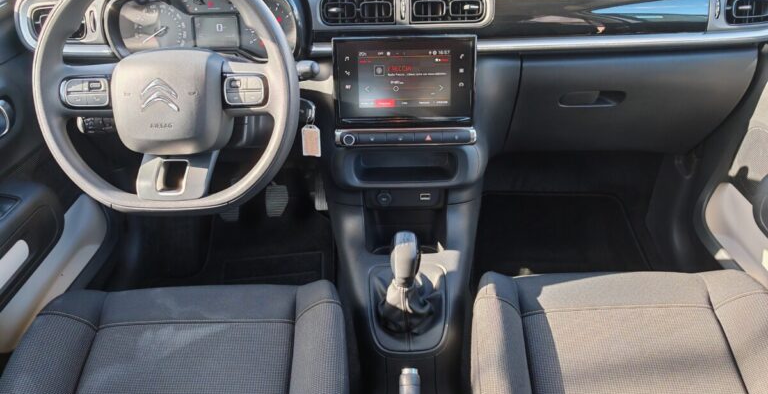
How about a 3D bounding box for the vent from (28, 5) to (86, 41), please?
[{"bbox_3d":[-0.547,-0.295,1.010,0.093,0.052,0.035,-8,23,-10],"label":"vent"}]

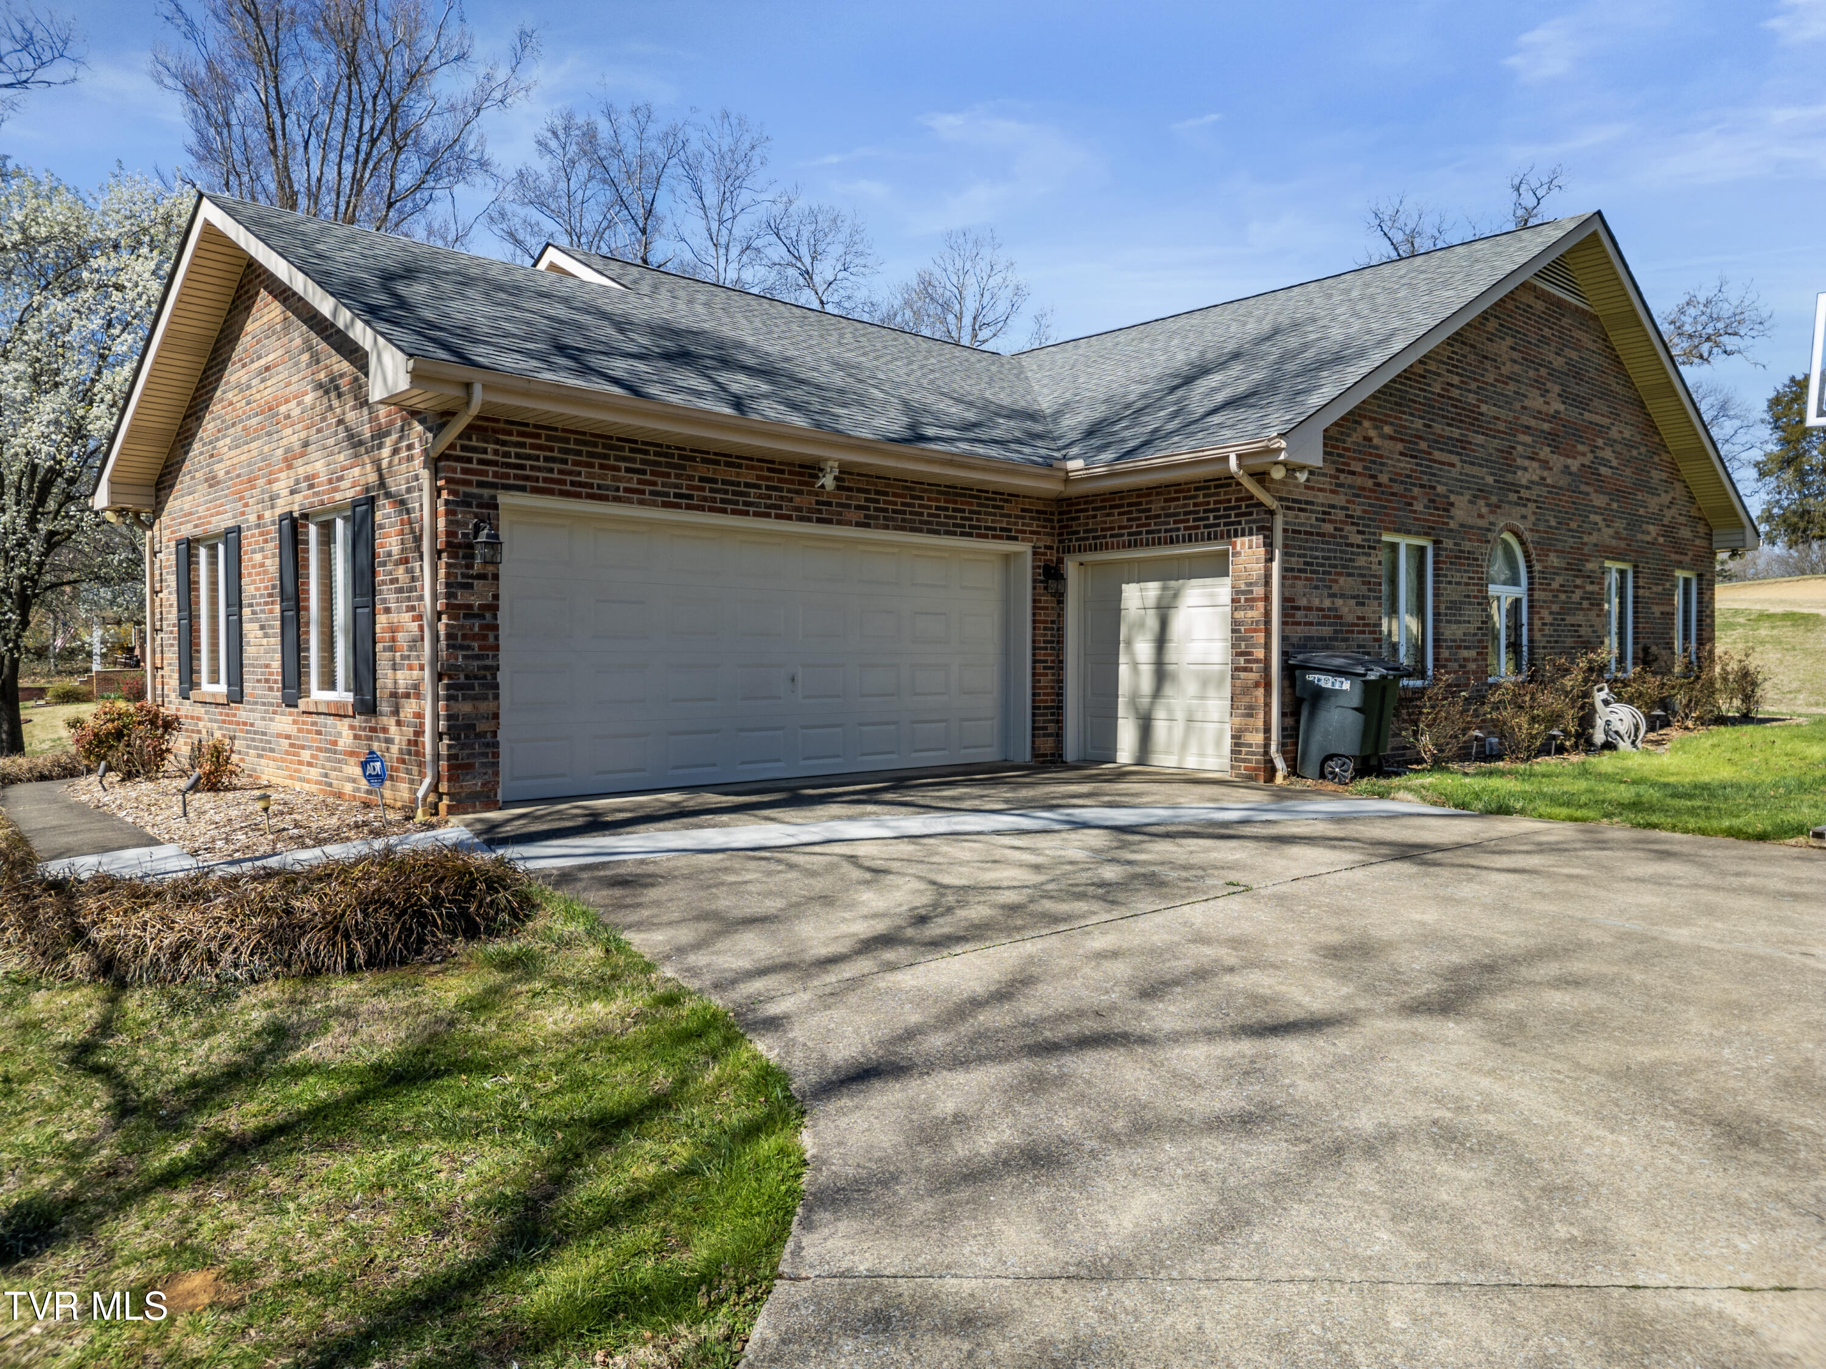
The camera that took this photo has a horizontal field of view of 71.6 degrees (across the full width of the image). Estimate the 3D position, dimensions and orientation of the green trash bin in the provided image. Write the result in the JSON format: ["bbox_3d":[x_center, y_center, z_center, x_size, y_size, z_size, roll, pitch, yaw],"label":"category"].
[{"bbox_3d":[3.819,0.299,11.142,0.620,1.110,0.820,-1,2,-43],"label":"green trash bin"}]

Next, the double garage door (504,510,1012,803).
[{"bbox_3d":[-0.895,-0.271,10.633,5.510,2.145,0.220,-1,2,-43],"label":"double garage door"}]

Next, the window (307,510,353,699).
[{"bbox_3d":[-4.569,-0.639,10.046,0.120,1.531,1.290,-1,2,-43],"label":"window"}]

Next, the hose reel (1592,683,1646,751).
[{"bbox_3d":[8.263,0.381,14.800,0.500,0.810,0.500,-1,2,-43],"label":"hose reel"}]

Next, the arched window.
[{"bbox_3d":[6.884,-0.898,14.714,1.300,1.745,0.120,-1,2,-43],"label":"arched window"}]

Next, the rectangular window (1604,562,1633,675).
[{"bbox_3d":[9.611,-0.858,17.297,1.330,1.560,0.120,-1,2,-43],"label":"rectangular window"}]

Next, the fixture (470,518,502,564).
[{"bbox_3d":[-2.859,-0.961,8.449,0.170,0.320,0.230,-1,2,-43],"label":"fixture"}]

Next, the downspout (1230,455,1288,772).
[{"bbox_3d":[3.006,-0.542,10.817,0.780,2.810,0.220,-1,2,-43],"label":"downspout"}]

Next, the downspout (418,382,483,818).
[{"bbox_3d":[-3.001,-0.484,8.160,0.240,2.810,0.750,-1,2,-43],"label":"downspout"}]

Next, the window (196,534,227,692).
[{"bbox_3d":[-6.806,-0.690,12.410,0.120,1.531,1.300,-1,2,-43],"label":"window"}]

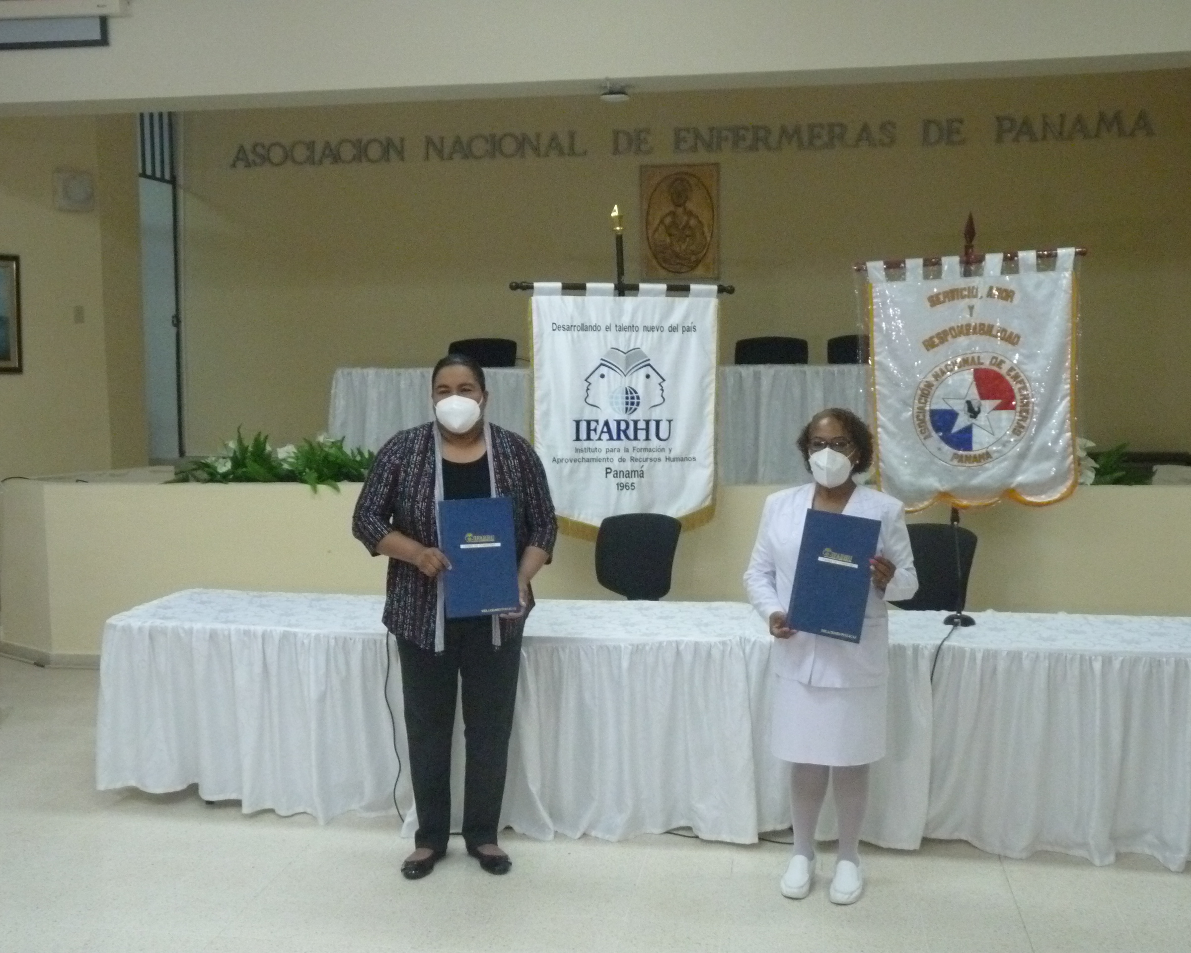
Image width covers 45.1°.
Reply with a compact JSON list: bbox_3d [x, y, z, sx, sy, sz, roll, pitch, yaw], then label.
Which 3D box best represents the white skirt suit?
[{"bbox_3d":[0.735,0.462,4.484,0.520,0.870,0.340,1,6,15],"label":"white skirt suit"}]

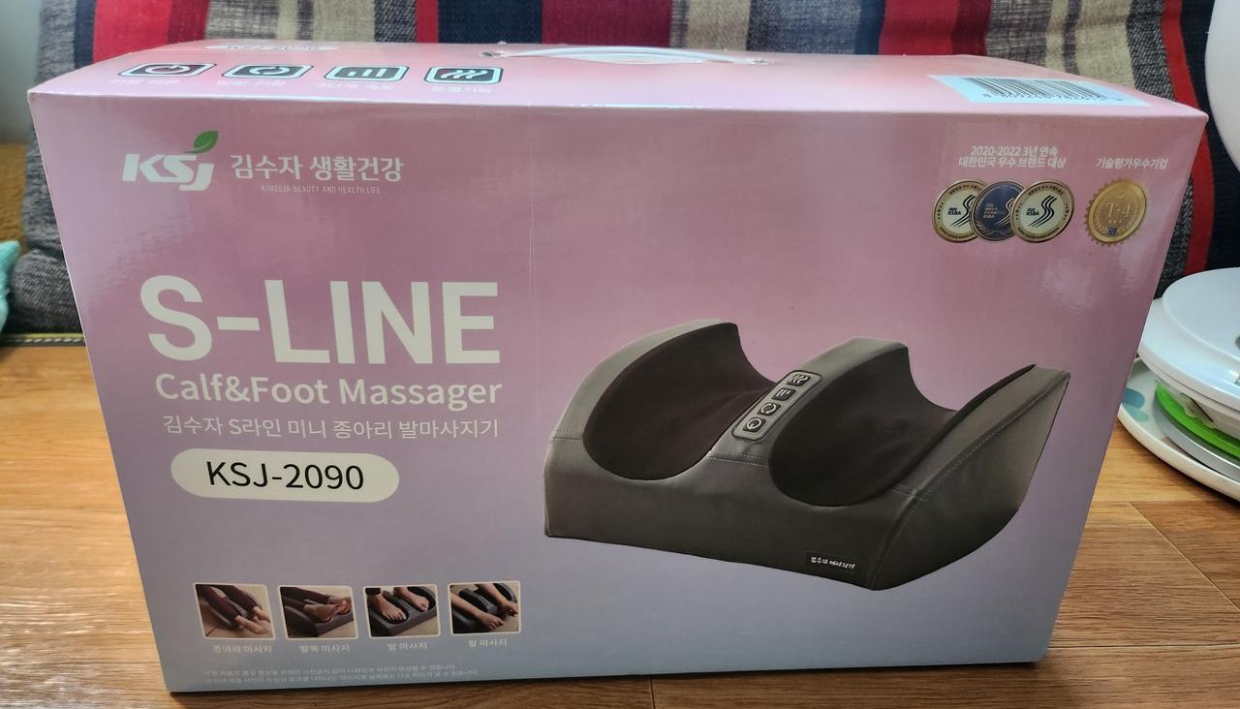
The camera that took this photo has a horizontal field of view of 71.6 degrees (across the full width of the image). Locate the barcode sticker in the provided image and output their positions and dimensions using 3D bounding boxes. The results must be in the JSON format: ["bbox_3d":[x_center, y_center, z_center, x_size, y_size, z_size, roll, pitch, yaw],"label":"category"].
[{"bbox_3d":[0.180,-0.115,0.375,0.076,0.002,0.052,0,29,-4],"label":"barcode sticker"}]

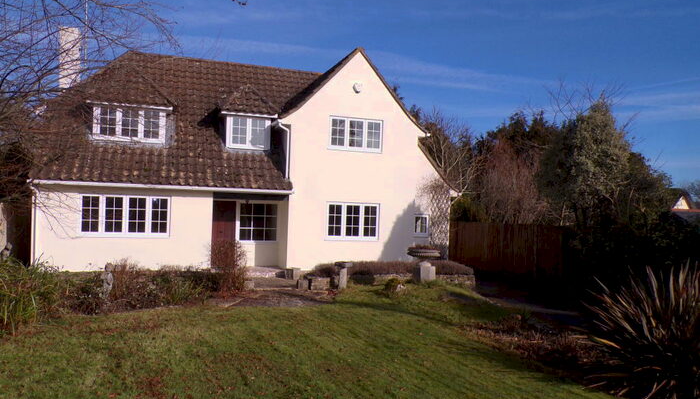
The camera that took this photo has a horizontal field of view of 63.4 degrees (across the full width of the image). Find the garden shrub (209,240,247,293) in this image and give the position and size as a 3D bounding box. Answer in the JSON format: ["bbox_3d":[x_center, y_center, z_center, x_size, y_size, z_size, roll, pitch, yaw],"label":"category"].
[{"bbox_3d":[-3.145,1.695,14.500,0.850,1.330,0.800,2,-1,-18],"label":"garden shrub"}]

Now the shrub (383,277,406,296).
[{"bbox_3d":[1.207,2.361,15.400,0.600,0.450,0.500,2,-1,-18],"label":"shrub"}]

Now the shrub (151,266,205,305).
[{"bbox_3d":[-3.995,1.966,13.100,1.100,0.850,0.950,2,-1,-18],"label":"shrub"}]

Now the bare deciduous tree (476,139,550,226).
[{"bbox_3d":[6.848,0.049,23.953,3.200,5.360,3.200,2,-1,-18],"label":"bare deciduous tree"}]

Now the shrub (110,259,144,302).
[{"bbox_3d":[-5.095,1.843,13.000,0.680,1.000,0.650,2,-1,-18],"label":"shrub"}]

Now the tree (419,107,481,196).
[{"bbox_3d":[3.778,-0.634,23.943,3.600,6.530,3.600,2,-1,-18],"label":"tree"}]

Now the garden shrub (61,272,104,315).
[{"bbox_3d":[-5.601,1.956,11.900,0.800,0.840,0.750,2,-1,-18],"label":"garden shrub"}]

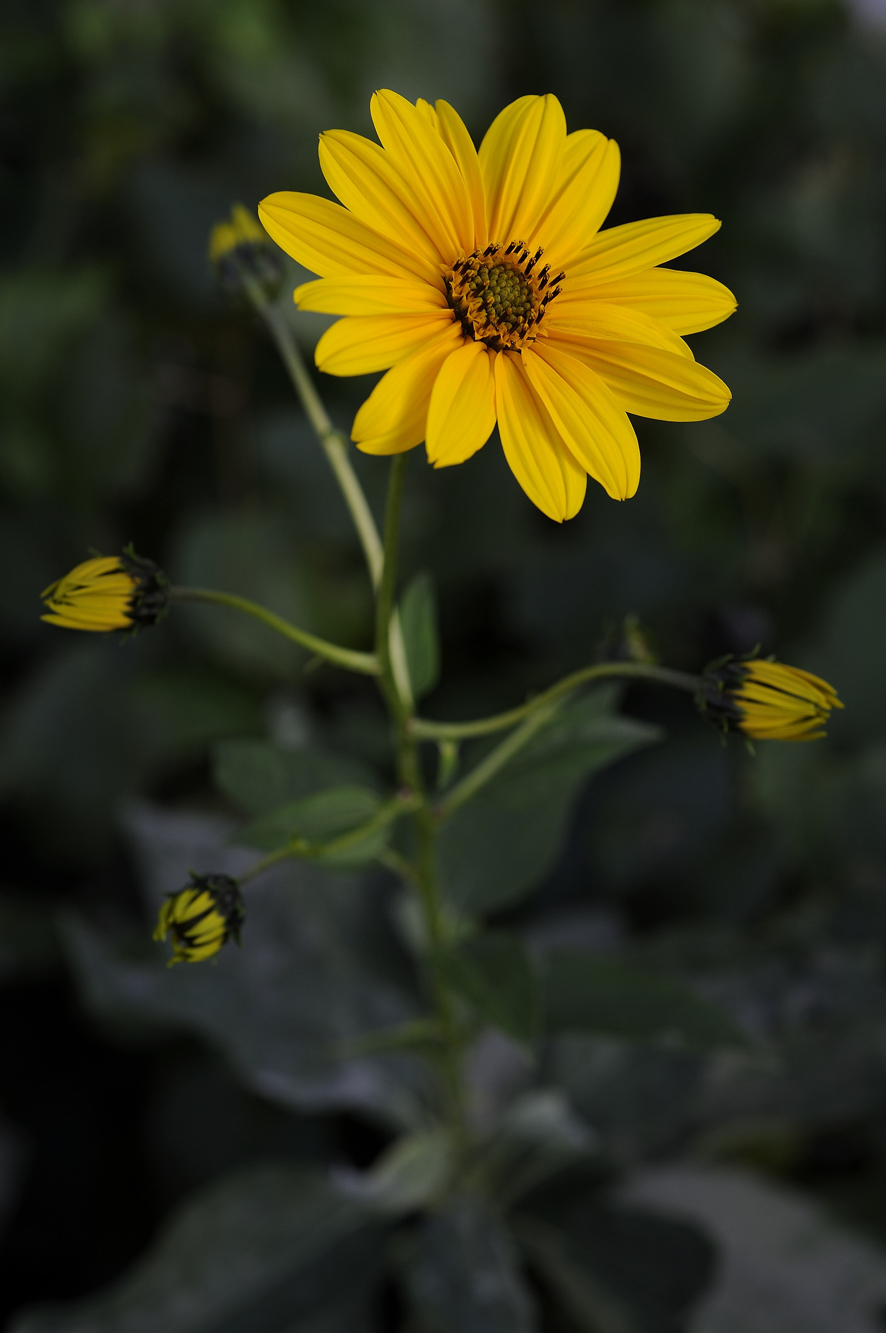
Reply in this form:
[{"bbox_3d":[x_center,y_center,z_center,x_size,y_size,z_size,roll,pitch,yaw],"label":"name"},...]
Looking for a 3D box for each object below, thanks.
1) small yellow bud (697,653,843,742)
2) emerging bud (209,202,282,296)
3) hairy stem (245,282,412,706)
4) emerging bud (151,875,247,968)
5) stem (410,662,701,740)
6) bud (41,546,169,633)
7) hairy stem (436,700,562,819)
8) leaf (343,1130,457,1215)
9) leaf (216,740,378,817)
[{"bbox_3d":[0.062,0.006,0.386,0.027,0.017,0.017,5,-11,6],"label":"small yellow bud"},{"bbox_3d":[-0.045,-0.096,0.465,0.017,0.017,0.021,-8,54,-4],"label":"emerging bud"},{"bbox_3d":[-0.023,-0.040,0.436,0.009,0.008,0.113,-20,64,0],"label":"hairy stem"},{"bbox_3d":[-0.047,0.049,0.394,0.015,0.015,0.018,23,51,37],"label":"emerging bud"},{"bbox_3d":[0.021,0.007,0.398,0.061,0.013,0.007,-9,0,20],"label":"stem"},{"bbox_3d":[-0.064,-0.014,0.386,0.025,0.017,0.017,-8,-11,-6],"label":"bud"},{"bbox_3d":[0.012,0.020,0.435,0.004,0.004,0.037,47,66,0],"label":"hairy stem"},{"bbox_3d":[-0.010,0.117,0.470,0.026,0.010,0.019,-23,43,-7],"label":"leaf"},{"bbox_3d":[-0.032,0.024,0.440,0.036,0.007,0.020,7,47,10],"label":"leaf"}]

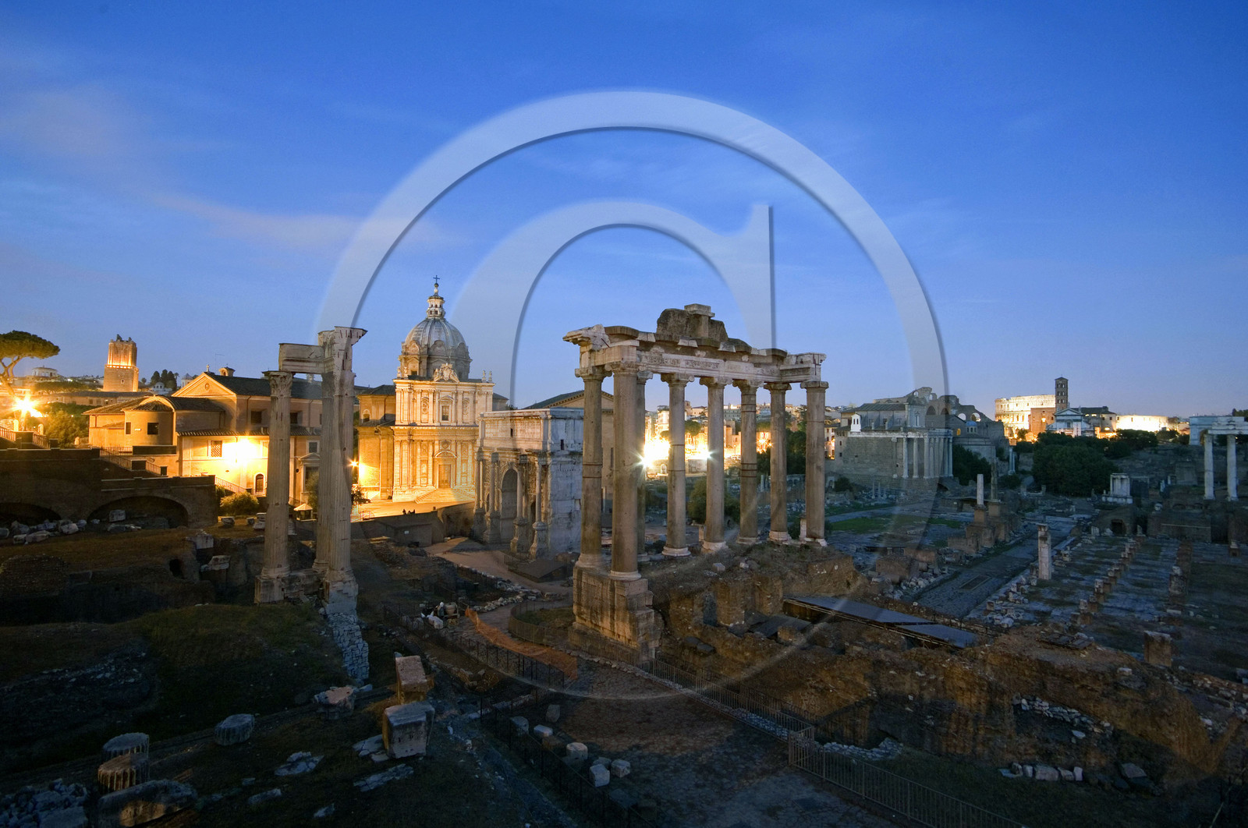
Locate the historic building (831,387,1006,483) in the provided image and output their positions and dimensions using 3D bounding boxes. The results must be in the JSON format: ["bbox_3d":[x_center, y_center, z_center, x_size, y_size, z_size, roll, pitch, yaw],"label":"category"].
[{"bbox_3d":[118.965,7.224,254.914,62.000,36.500,42.000,2,-2,-39],"label":"historic building"}]

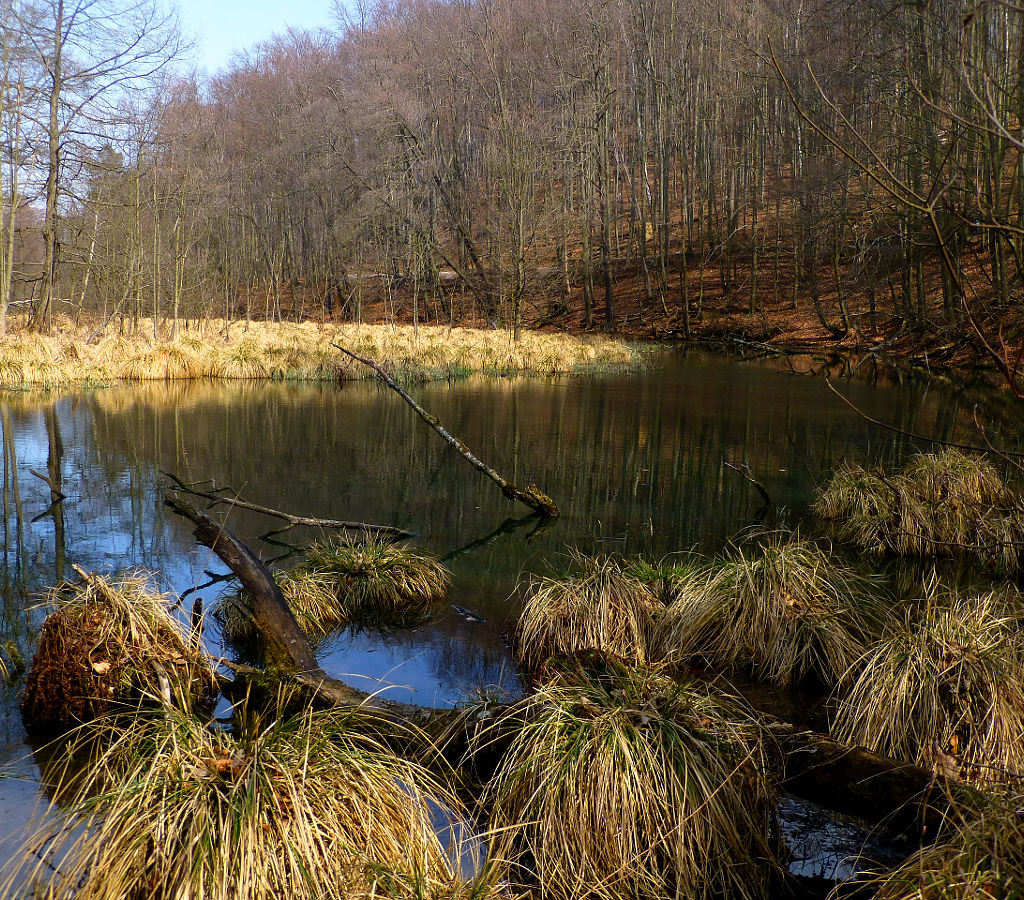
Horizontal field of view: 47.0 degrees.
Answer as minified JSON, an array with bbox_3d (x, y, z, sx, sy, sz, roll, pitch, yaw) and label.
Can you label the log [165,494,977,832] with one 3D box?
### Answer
[{"bbox_3d":[0.050,0.804,5.019,3.650,0.930,0.500,3,9,24],"label":"log"}]

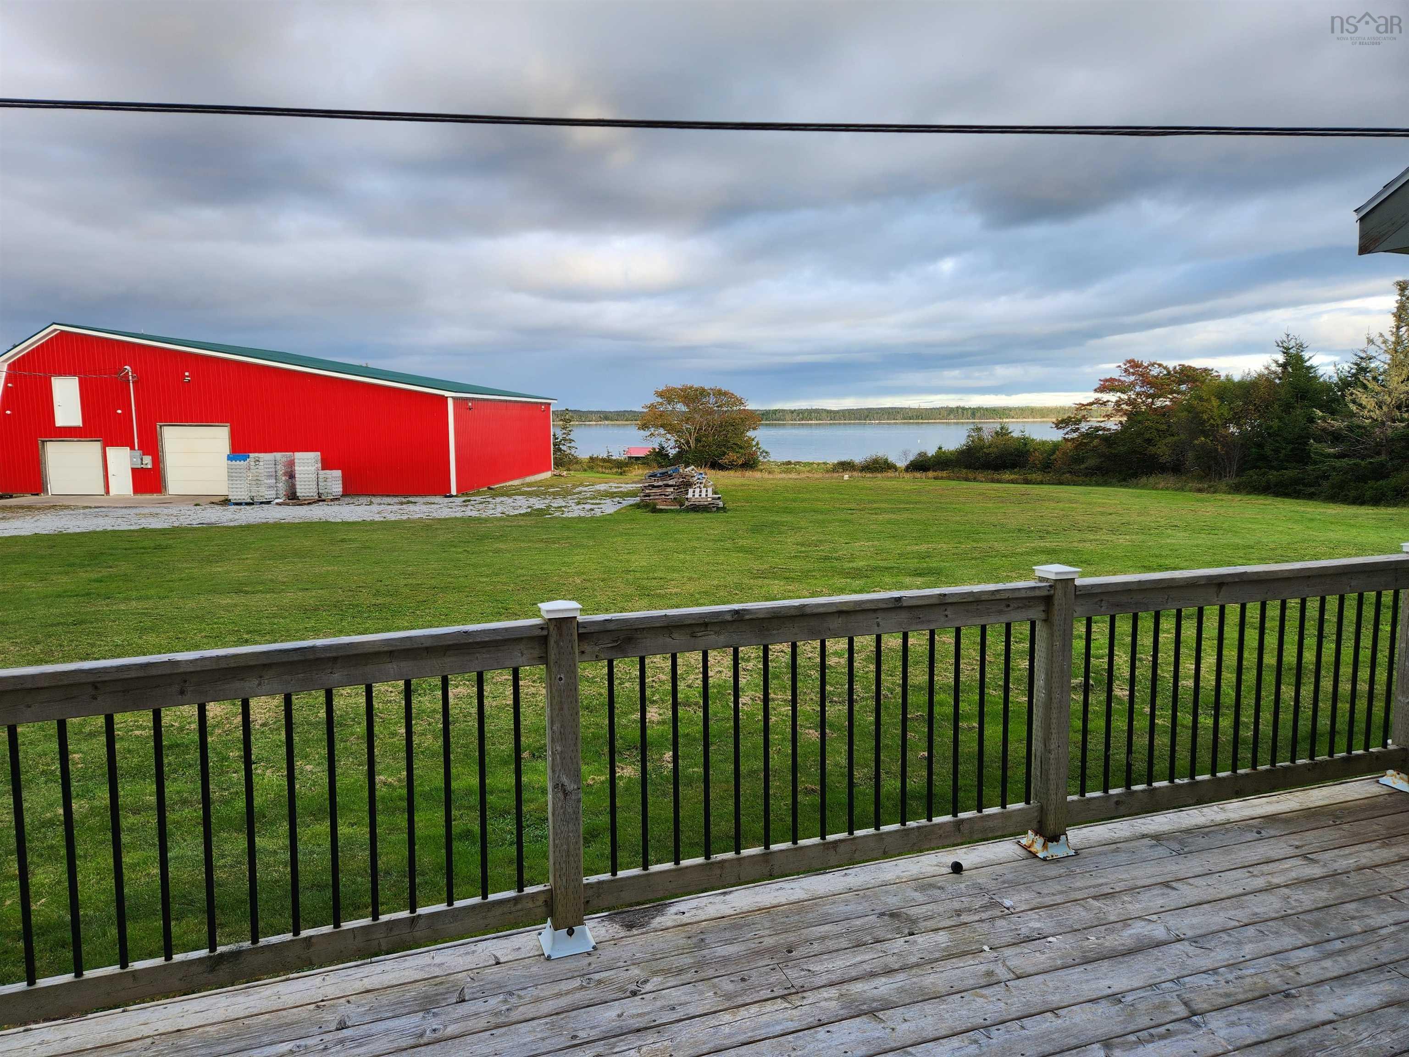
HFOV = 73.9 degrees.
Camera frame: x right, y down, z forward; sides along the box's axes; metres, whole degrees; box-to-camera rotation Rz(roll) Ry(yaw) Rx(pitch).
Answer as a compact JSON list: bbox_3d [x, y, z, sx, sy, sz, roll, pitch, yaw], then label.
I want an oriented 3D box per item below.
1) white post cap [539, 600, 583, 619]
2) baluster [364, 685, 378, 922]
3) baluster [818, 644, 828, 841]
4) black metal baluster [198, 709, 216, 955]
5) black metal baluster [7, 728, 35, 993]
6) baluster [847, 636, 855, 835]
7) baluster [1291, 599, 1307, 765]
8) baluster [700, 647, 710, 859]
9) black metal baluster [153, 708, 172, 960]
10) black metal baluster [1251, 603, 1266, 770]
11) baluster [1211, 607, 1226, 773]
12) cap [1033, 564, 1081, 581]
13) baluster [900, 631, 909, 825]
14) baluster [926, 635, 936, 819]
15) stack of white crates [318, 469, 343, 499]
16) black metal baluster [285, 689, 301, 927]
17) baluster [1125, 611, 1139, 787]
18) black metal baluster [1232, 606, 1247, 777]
[{"bbox_3d":[-0.409,0.226,2.655,0.110,0.042,0.110,-3,7,-19],"label":"white post cap"},{"bbox_3d":[-0.967,0.801,2.725,0.019,0.705,0.019,-3,7,-19],"label":"baluster"},{"bbox_3d":[0.405,0.725,3.197,0.019,0.700,0.019,-2,6,-19],"label":"baluster"},{"bbox_3d":[-1.355,0.822,2.555,0.019,0.700,0.019,-2,6,-20],"label":"black metal baluster"},{"bbox_3d":[-1.659,0.798,2.276,0.019,0.655,0.019,-3,7,-19],"label":"black metal baluster"},{"bbox_3d":[0.509,0.725,3.261,0.019,0.705,0.019,0,7,0],"label":"baluster"},{"bbox_3d":[2.495,0.643,3.934,0.019,0.705,0.019,-3,7,-19],"label":"baluster"},{"bbox_3d":[0.008,0.744,3.060,0.019,0.700,0.019,-2,6,-19],"label":"baluster"},{"bbox_3d":[-1.469,0.835,2.538,0.019,0.705,0.019,-3,7,-19],"label":"black metal baluster"},{"bbox_3d":[2.289,0.654,3.867,0.019,0.705,0.019,-3,7,-19],"label":"black metal baluster"},{"bbox_3d":[2.063,0.655,3.760,0.019,0.700,0.019,-2,6,-18],"label":"baluster"},{"bbox_3d":[1.306,0.156,3.466,0.118,0.045,0.118,-3,7,-19],"label":"cap"},{"bbox_3d":[0.712,0.718,3.335,0.019,0.705,0.019,-3,7,-19],"label":"baluster"},{"bbox_3d":[0.758,0.663,3.139,0.019,0.655,0.019,-3,7,-19],"label":"baluster"},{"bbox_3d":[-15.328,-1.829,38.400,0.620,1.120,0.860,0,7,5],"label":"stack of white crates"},{"bbox_3d":[-1.090,0.759,2.475,0.019,0.655,0.019,-3,7,-19],"label":"black metal baluster"},{"bbox_3d":[1.673,0.682,3.668,0.019,0.705,0.019,-3,7,-19],"label":"baluster"},{"bbox_3d":[2.166,0.651,3.793,0.019,0.700,0.019,-2,6,-18],"label":"black metal baluster"}]

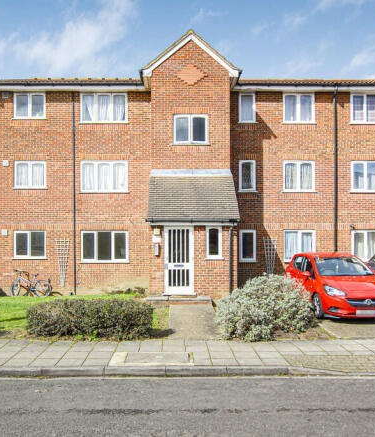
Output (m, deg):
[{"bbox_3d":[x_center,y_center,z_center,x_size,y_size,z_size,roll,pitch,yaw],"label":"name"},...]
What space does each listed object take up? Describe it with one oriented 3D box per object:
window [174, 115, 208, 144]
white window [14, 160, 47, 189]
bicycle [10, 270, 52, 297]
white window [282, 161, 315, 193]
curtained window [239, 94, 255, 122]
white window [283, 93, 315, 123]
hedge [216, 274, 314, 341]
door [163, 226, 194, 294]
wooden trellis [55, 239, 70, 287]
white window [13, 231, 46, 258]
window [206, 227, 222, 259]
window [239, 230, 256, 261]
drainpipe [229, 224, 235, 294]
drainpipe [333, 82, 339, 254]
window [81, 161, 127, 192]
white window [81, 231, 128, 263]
[{"bbox_3d":[0.124,-2.999,13.531,1.175,1.026,0.120,0,0,-1],"label":"window"},{"bbox_3d":[-5.768,-1.585,14.691,1.195,1.052,0.120,0,0,-1],"label":"white window"},{"bbox_3d":[-5.600,2.330,14.300,1.560,1.000,0.550,0,0,3],"label":"bicycle"},{"bbox_3d":[4.202,-1.557,14.950,1.210,1.180,0.100,0,0,0],"label":"white window"},{"bbox_3d":[2.230,-4.079,14.787,0.618,1.110,0.120,0,0,-1],"label":"curtained window"},{"bbox_3d":[4.255,-4.168,15.150,1.198,1.145,0.110,0,-1,0],"label":"white window"},{"bbox_3d":[1.571,1.700,8.150,1.950,1.170,1.750,0,-1,0],"label":"hedge"},{"bbox_3d":[-0.256,1.323,12.450,0.941,2.135,0.100,0,-1,0],"label":"door"},{"bbox_3d":[-4.633,1.665,14.880,0.500,1.800,0.050,0,0,0],"label":"wooden trellis"},{"bbox_3d":[-5.965,1.009,15.150,1.236,1.077,0.110,0,-1,0],"label":"white window"},{"bbox_3d":[0.811,0.742,12.000,0.500,1.020,0.100,0,0,0],"label":"window"},{"bbox_3d":[2.298,1.050,15.150,0.652,1.221,0.110,0,-1,0],"label":"window"},{"bbox_3d":[1.326,1.251,11.900,0.100,2.150,0.110,0,0,0],"label":"drainpipe"},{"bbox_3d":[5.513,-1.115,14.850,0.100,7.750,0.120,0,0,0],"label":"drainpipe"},{"bbox_3d":[-3.059,-1.520,14.723,1.769,1.198,0.120,0,0,-1],"label":"window"},{"bbox_3d":[-3.048,1.063,14.723,1.747,1.205,0.120,0,0,-1],"label":"white window"}]

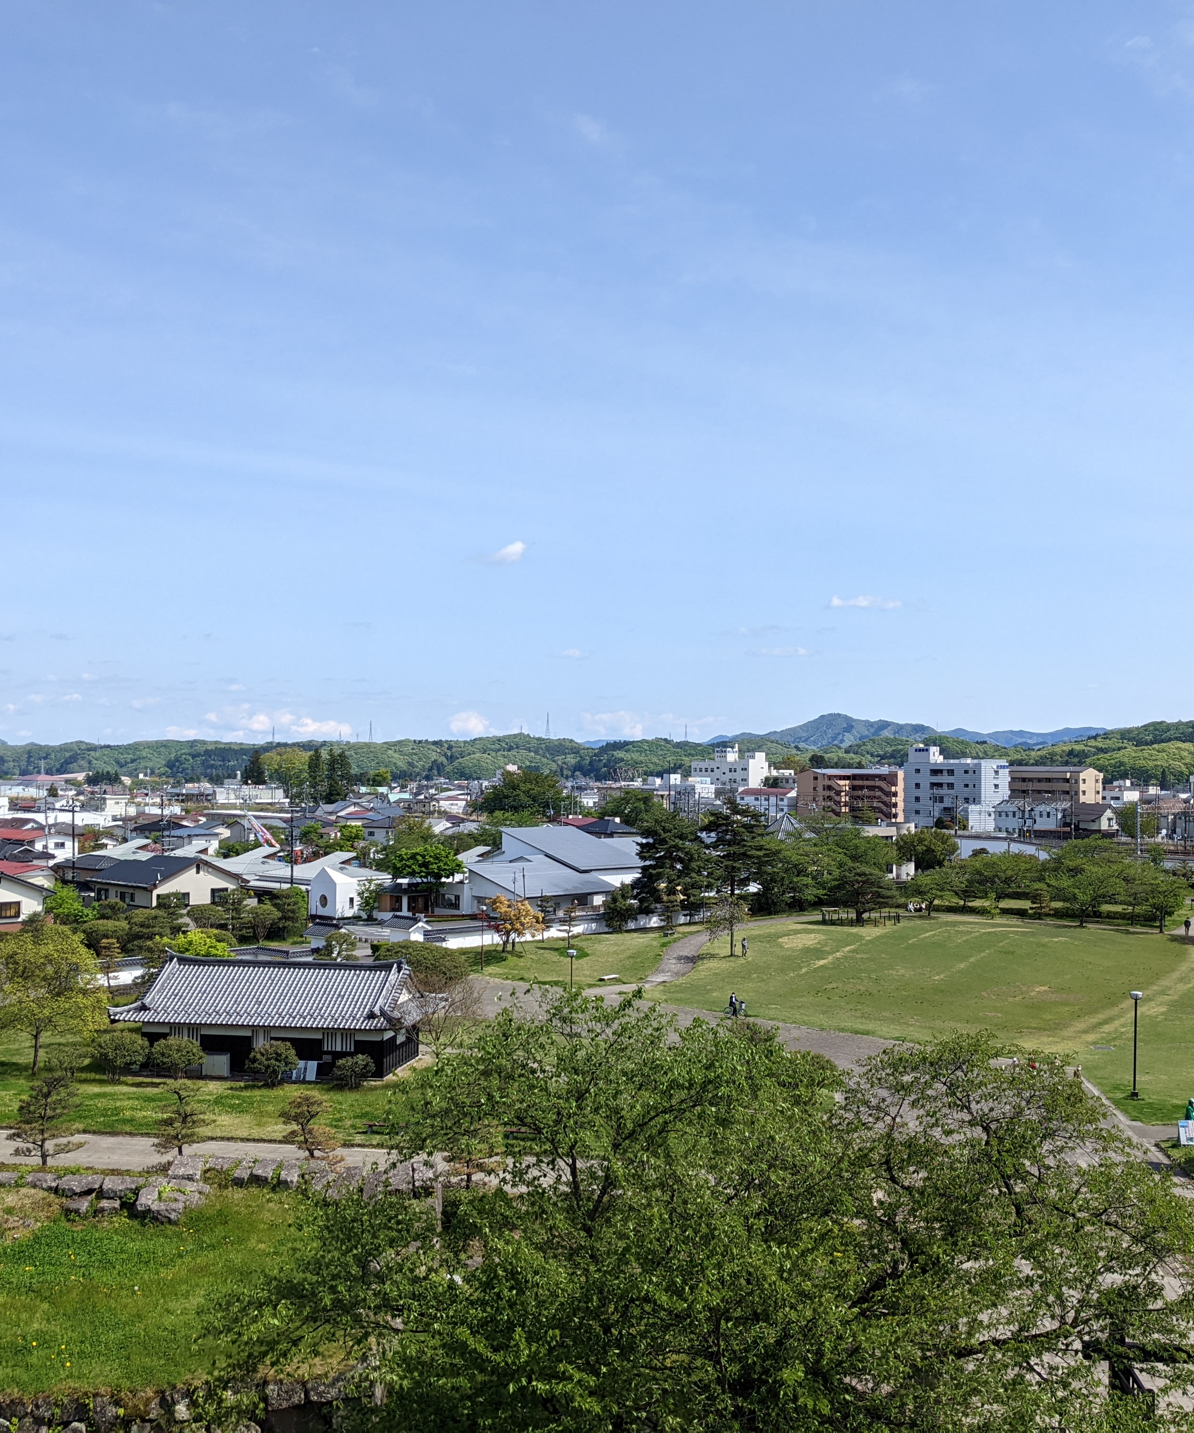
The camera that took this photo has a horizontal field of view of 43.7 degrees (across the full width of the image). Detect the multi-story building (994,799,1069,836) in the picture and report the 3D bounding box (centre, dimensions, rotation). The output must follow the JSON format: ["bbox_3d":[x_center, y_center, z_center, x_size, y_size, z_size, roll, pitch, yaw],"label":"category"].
[{"bbox_3d":[90.078,20.277,304.003,8.000,6.620,15.500,2,-2,-42],"label":"multi-story building"}]

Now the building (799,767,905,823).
[{"bbox_3d":[69.125,20.827,395.274,11.000,13.985,33.000,2,-2,-44],"label":"building"}]

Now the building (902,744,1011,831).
[{"bbox_3d":[83.526,16.648,343.911,12.800,19.400,19.000,2,-2,-45],"label":"building"}]

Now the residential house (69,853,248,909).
[{"bbox_3d":[-49.170,18.650,168.707,11.800,5.641,15.500,2,-2,-45],"label":"residential house"}]

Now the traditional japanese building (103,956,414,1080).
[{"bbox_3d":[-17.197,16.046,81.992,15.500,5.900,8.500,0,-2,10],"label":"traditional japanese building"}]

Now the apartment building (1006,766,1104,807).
[{"bbox_3d":[112.794,19.109,369.517,9.000,13.074,23.000,1,-2,-37],"label":"apartment building"}]

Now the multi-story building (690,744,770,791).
[{"bbox_3d":[41.939,19.775,466.119,9.500,20.000,23.000,2,-2,-45],"label":"multi-story building"}]

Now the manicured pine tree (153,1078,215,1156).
[{"bbox_3d":[-17.471,16.838,62.693,2.510,3.260,2.510,0,-2,0],"label":"manicured pine tree"}]

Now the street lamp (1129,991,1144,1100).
[{"bbox_3d":[26.757,16.305,74.049,0.637,5.210,0.637,0,-2,0],"label":"street lamp"}]

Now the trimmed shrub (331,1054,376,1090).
[{"bbox_3d":[-12.277,17.909,74.991,2.200,1.800,2.100,0,-2,0],"label":"trimmed shrub"}]

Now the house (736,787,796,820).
[{"bbox_3d":[49.609,23.858,420.866,9.000,9.300,17.500,2,-2,-45],"label":"house"}]

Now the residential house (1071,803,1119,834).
[{"bbox_3d":[101.608,21.498,306.395,7.800,6.800,8.800,1,-2,-40],"label":"residential house"}]

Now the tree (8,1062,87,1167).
[{"bbox_3d":[-22.346,16.205,60.606,3.100,4.400,2.900,0,-2,0],"label":"tree"}]

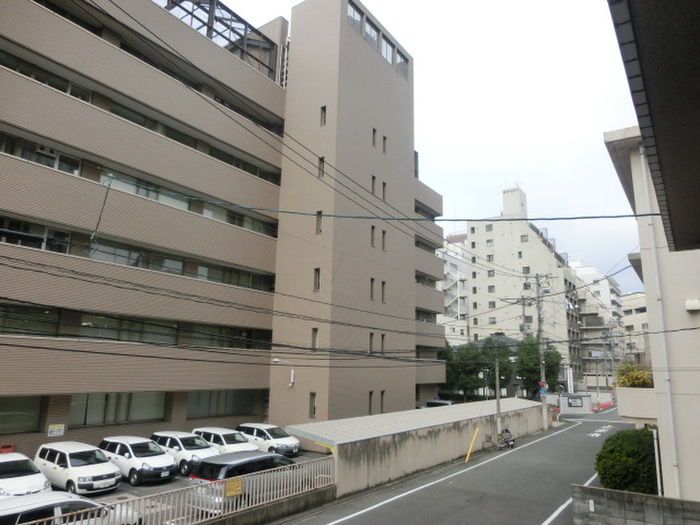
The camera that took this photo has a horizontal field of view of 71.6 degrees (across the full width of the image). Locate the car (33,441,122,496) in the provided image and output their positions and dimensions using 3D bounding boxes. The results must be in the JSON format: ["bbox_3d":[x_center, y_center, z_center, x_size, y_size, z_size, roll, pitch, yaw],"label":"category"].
[{"bbox_3d":[-11.028,8.317,19.656,4.200,1.510,1.690,-7,-14,34],"label":"car"}]

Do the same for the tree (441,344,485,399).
[{"bbox_3d":[16.079,15.591,68.277,5.800,8.400,6.000,-7,-15,36],"label":"tree"}]

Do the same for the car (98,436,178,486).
[{"bbox_3d":[-9.152,8.444,20.839,4.395,1.500,1.695,-8,-15,36],"label":"car"}]

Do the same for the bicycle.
[{"bbox_3d":[9.456,11.310,31.008,1.800,1.150,0.600,1,-12,0],"label":"bicycle"}]

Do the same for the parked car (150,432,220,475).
[{"bbox_3d":[-7.803,8.918,22.924,4.395,1.500,1.695,-9,-15,37],"label":"parked car"}]

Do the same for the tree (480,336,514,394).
[{"bbox_3d":[19.637,14.743,65.798,4.600,9.000,4.600,-7,-15,36],"label":"tree"}]

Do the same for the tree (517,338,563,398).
[{"bbox_3d":[22.634,13.304,57.810,5.400,8.666,5.400,-8,-15,34],"label":"tree"}]

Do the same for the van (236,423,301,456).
[{"bbox_3d":[-4.476,9.816,26.815,4.395,1.500,1.695,-9,-16,38],"label":"van"}]

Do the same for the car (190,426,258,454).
[{"bbox_3d":[-6.257,9.243,24.333,4.200,1.510,1.690,-9,-16,38],"label":"car"}]

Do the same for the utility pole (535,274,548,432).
[{"bbox_3d":[16.363,7.517,41.423,0.360,13.200,0.360,-7,-15,36],"label":"utility pole"}]

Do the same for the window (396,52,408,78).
[{"bbox_3d":[4.342,-16.547,40.620,0.200,1.931,1.931,-8,-15,34],"label":"window"}]

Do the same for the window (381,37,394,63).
[{"bbox_3d":[2.908,-16.871,38.613,0.200,1.856,2.025,-8,-15,34],"label":"window"}]

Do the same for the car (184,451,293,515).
[{"bbox_3d":[-3.531,7.864,17.927,1.730,1.570,4.650,-8,-15,34],"label":"car"}]

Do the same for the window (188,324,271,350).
[{"bbox_3d":[-7.186,4.652,29.529,0.200,1.101,6.427,-8,-15,34],"label":"window"}]

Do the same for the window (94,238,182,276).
[{"bbox_3d":[-11.126,-0.102,25.919,0.200,1.300,5.300,-7,-15,36],"label":"window"}]

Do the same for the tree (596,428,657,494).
[{"bbox_3d":[11.291,7.978,19.571,2.400,2.500,2.400,-8,-15,34],"label":"tree"}]

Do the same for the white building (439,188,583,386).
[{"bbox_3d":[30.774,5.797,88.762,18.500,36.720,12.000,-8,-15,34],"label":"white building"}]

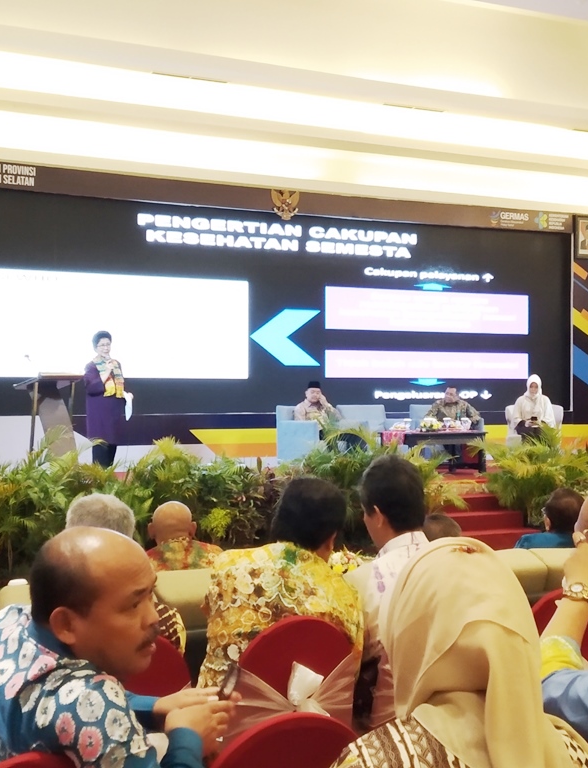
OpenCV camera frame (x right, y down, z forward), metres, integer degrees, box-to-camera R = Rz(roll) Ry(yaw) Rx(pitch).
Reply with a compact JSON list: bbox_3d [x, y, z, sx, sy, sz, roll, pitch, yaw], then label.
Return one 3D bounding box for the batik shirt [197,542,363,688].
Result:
[{"bbox_3d":[-0.043,0.766,2.430,0.510,0.580,0.330,0,-1,-5],"label":"batik shirt"}]

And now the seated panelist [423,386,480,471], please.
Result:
[{"bbox_3d":[2.099,0.593,10.250,0.700,1.120,0.800,0,-1,3],"label":"seated panelist"}]

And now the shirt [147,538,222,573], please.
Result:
[{"bbox_3d":[-0.493,0.952,3.150,0.450,0.600,0.300,0,-1,-14],"label":"shirt"}]

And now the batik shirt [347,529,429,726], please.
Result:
[{"bbox_3d":[0.391,0.800,2.580,0.460,0.620,0.300,0,-1,-18],"label":"batik shirt"}]

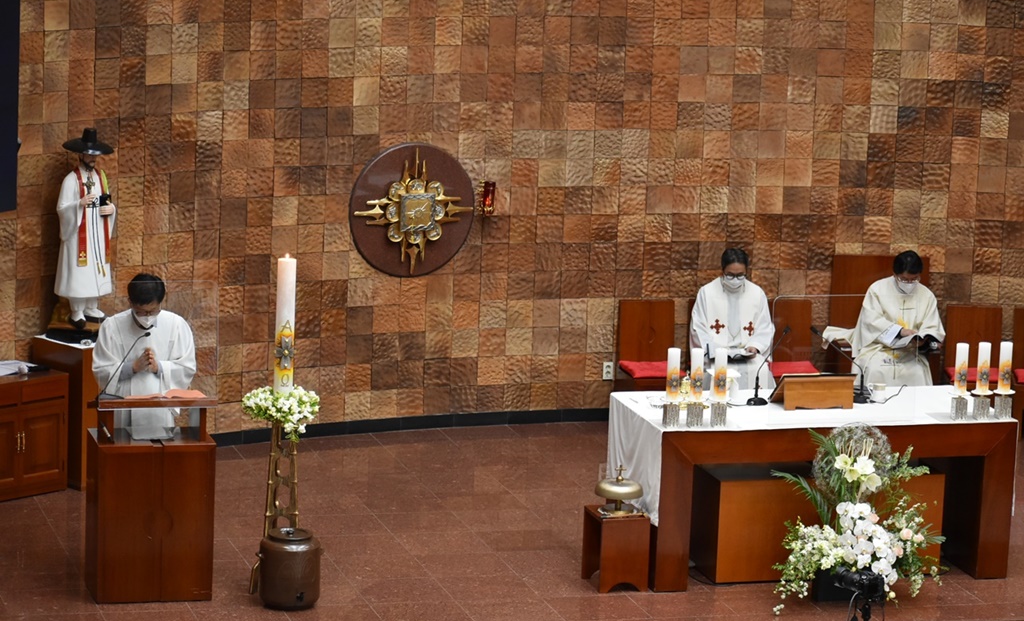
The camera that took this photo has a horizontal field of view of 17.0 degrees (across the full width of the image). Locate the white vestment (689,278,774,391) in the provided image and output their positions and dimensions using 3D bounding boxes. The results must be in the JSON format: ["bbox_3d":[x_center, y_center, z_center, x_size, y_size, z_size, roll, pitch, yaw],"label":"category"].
[{"bbox_3d":[1.520,0.291,23.466,0.580,1.040,0.620,0,11,-13],"label":"white vestment"}]

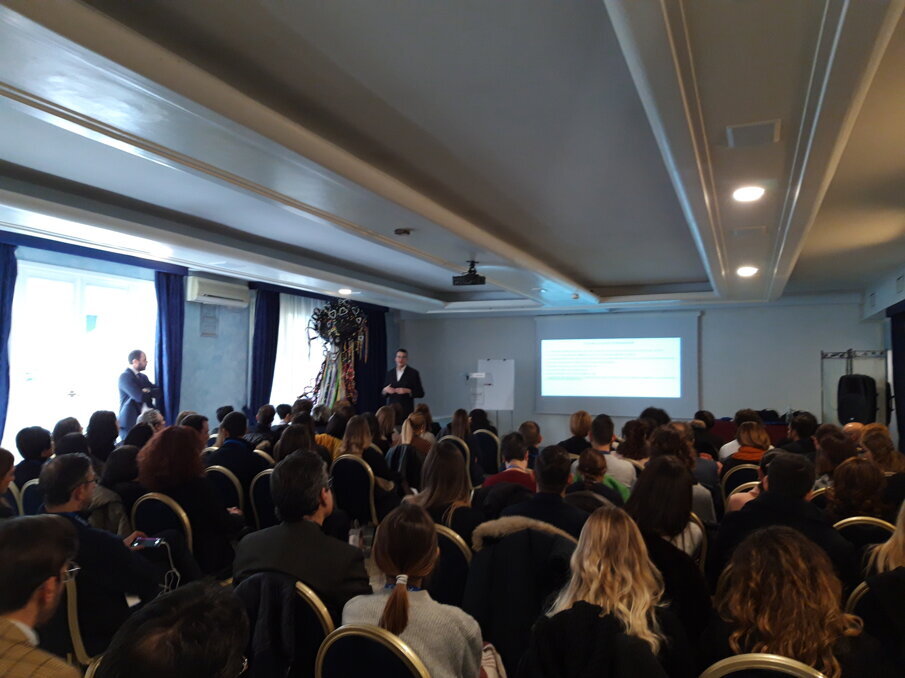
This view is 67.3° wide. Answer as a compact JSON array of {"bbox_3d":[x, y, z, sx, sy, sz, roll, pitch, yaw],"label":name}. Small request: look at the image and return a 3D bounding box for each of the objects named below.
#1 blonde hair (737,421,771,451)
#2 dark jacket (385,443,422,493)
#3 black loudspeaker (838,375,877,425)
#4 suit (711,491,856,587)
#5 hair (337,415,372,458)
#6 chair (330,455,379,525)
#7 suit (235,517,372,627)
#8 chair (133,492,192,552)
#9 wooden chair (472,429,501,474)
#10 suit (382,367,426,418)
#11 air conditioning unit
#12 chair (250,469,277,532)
[{"bbox_3d":[2.193,0.707,4.950,0.230,0.220,0.230,-1,-3,15],"label":"blonde hair"},{"bbox_3d":[-0.407,1.183,5.913,0.400,0.540,0.180,-1,-3,23],"label":"dark jacket"},{"bbox_3d":[5.298,0.799,8.900,0.370,0.670,0.390,3,-4,-35],"label":"black loudspeaker"},{"bbox_3d":[1.230,0.882,2.543,0.520,0.640,0.340,-1,-4,20],"label":"suit"},{"bbox_3d":[-0.764,0.768,5.350,0.230,0.330,0.240,-2,-4,28],"label":"hair"},{"bbox_3d":[-0.707,1.354,5.421,0.420,0.910,0.540,-1,-3,17],"label":"chair"},{"bbox_3d":[-0.489,0.877,2.226,0.460,0.580,0.310,-1,-3,20],"label":"suit"},{"bbox_3d":[-1.444,1.252,3.695,0.420,0.910,0.540,-1,-3,17],"label":"chair"},{"bbox_3d":[0.464,1.552,8.301,0.450,0.920,0.560,-1,-4,23],"label":"wooden chair"},{"bbox_3d":[-0.707,0.786,9.800,0.540,0.800,0.360,0,-3,11],"label":"suit"},{"bbox_3d":[-2.848,-0.558,8.278,0.200,0.290,0.860,-1,-4,23],"label":"air conditioning unit"},{"bbox_3d":[-1.122,1.345,4.809,0.450,0.920,0.560,-1,-4,23],"label":"chair"}]

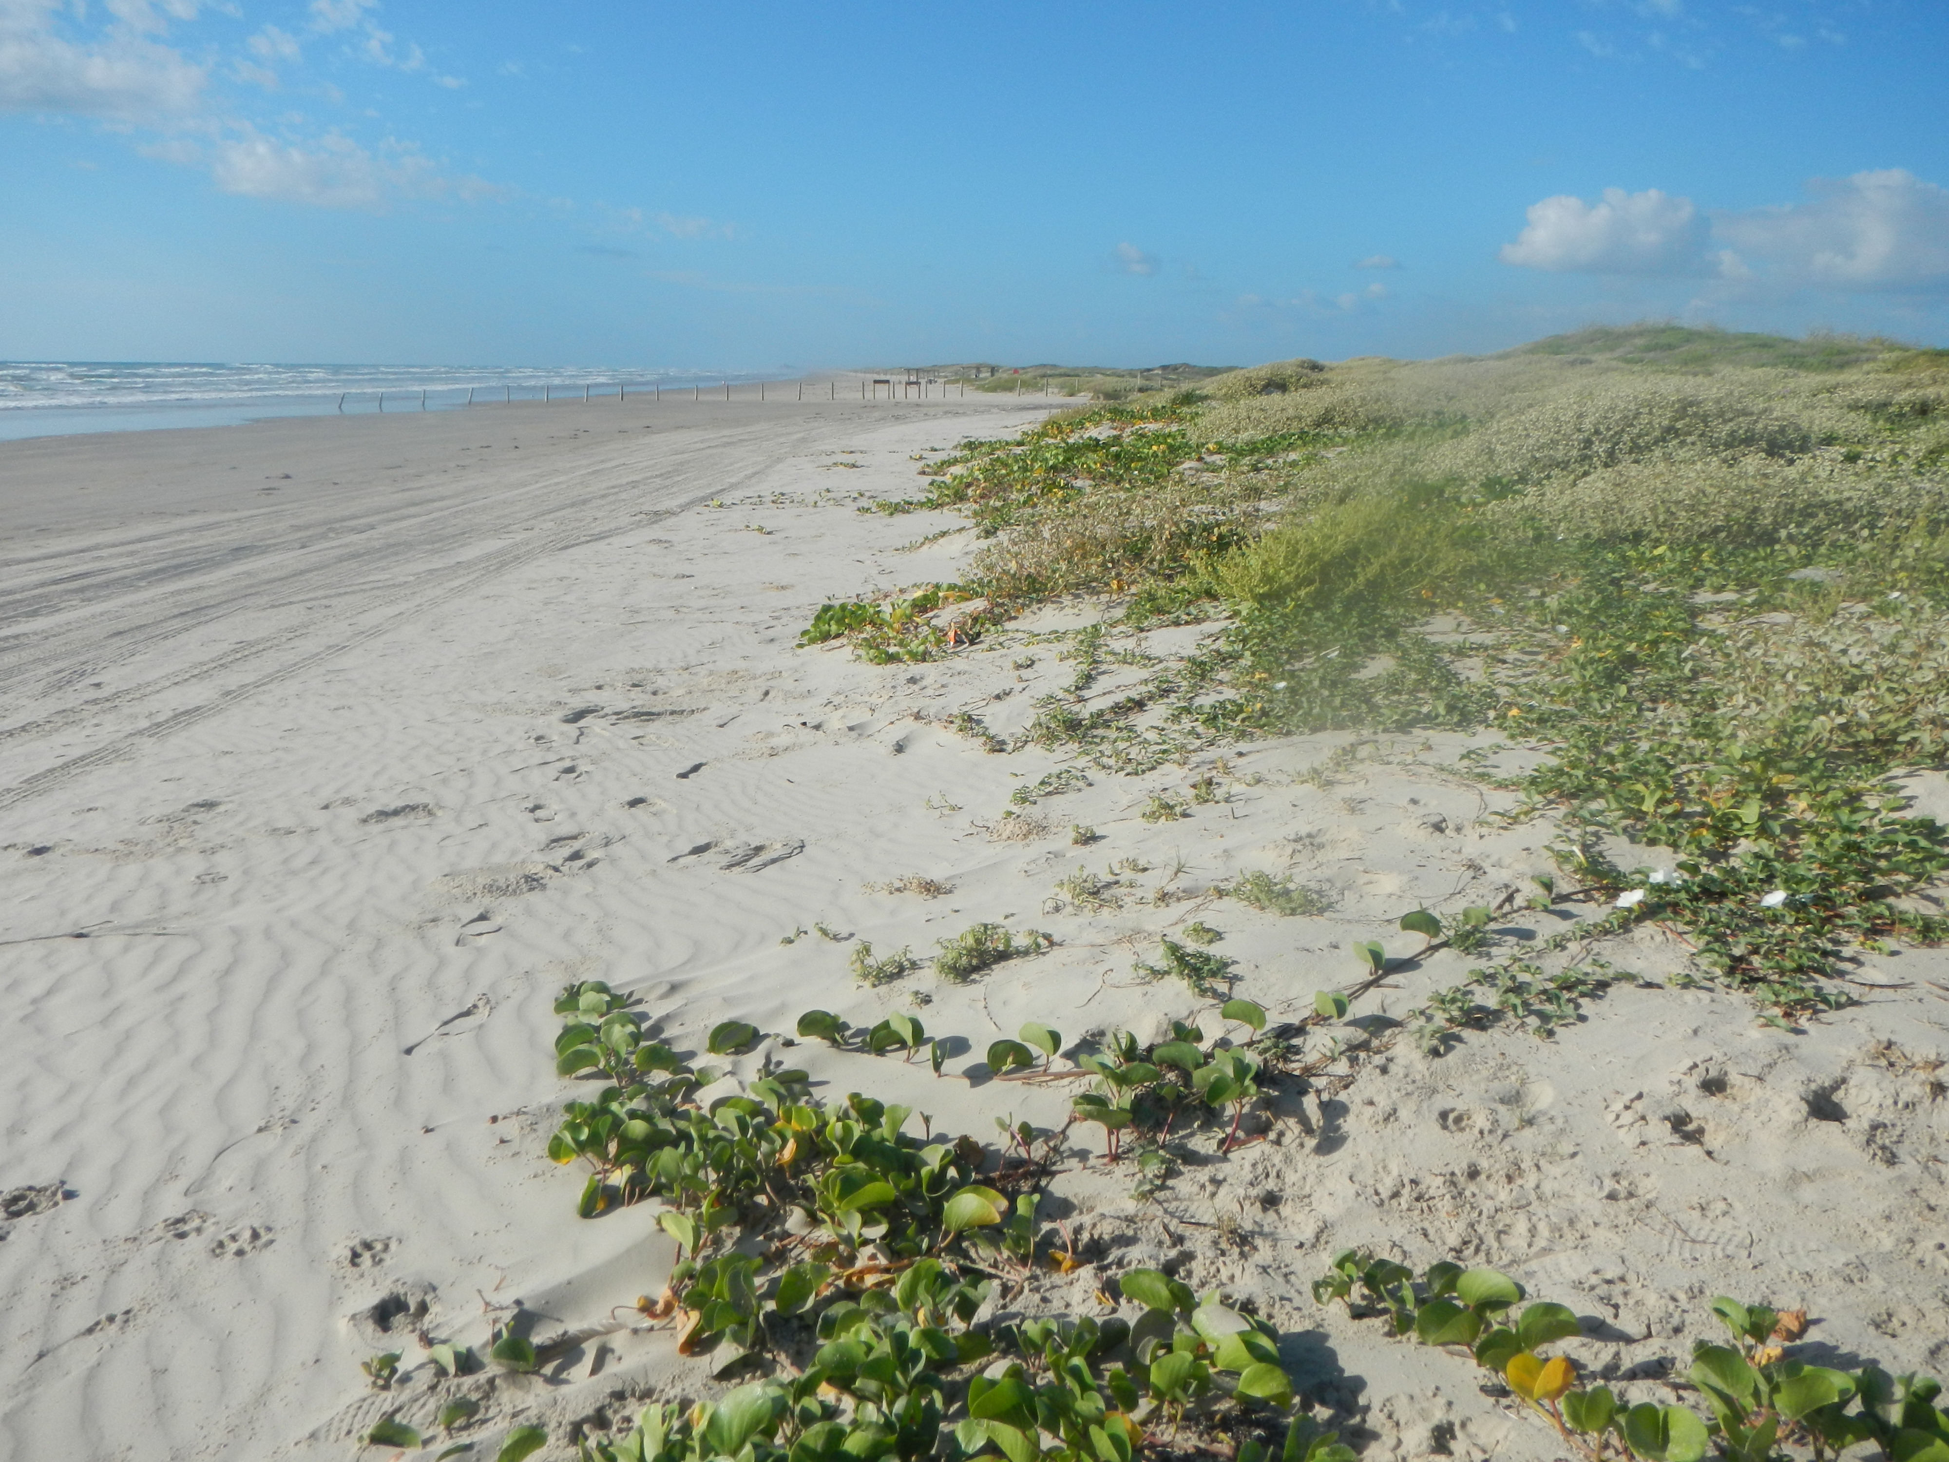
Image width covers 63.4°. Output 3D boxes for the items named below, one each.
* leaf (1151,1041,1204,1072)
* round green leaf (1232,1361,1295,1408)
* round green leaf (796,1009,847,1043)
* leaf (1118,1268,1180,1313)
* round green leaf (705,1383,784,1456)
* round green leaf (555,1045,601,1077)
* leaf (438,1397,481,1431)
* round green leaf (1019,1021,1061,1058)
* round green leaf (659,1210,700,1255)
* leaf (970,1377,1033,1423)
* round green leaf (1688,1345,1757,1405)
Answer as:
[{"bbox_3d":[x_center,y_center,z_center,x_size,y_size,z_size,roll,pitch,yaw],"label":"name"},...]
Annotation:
[{"bbox_3d":[0.387,0.620,2.997,0.098,0.039,0.064,2,13,8],"label":"leaf"},{"bbox_3d":[0.382,0.866,2.088,0.081,0.037,0.052,3,13,12],"label":"round green leaf"},{"bbox_3d":[-0.313,0.603,3.220,0.100,0.043,0.065,-1,13,-6],"label":"round green leaf"},{"bbox_3d":[0.250,0.798,2.250,0.089,0.041,0.058,2,13,7],"label":"leaf"},{"bbox_3d":[-0.291,0.873,2.002,0.098,0.086,0.052,-2,13,-9],"label":"round green leaf"},{"bbox_3d":[-0.816,0.677,3.244,0.091,0.057,0.046,-3,13,-15],"label":"round green leaf"},{"bbox_3d":[-0.681,0.903,2.086,0.058,0.028,0.038,-4,14,-20],"label":"leaf"},{"bbox_3d":[0.130,0.610,3.121,0.081,0.056,0.053,1,13,3],"label":"round green leaf"},{"bbox_3d":[-0.473,0.803,2.524,0.064,0.065,0.045,-2,13,-11],"label":"round green leaf"},{"bbox_3d":[0.036,0.887,2.088,0.084,0.053,0.042,1,13,1],"label":"leaf"},{"bbox_3d":[0.960,0.827,2.024,0.088,0.060,0.048,7,15,28],"label":"round green leaf"}]

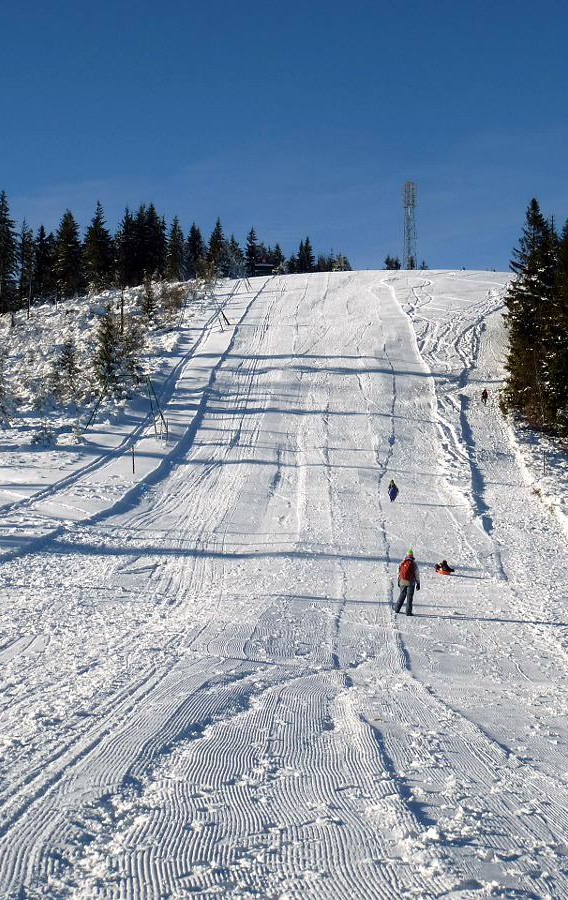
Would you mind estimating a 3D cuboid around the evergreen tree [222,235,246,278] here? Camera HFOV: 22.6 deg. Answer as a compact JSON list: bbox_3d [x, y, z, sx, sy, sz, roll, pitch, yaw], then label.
[{"bbox_3d":[-10.971,-42.774,315.000,5.320,10.200,5.320,0,-7,0],"label":"evergreen tree"}]

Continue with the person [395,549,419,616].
[{"bbox_3d":[3.346,3.619,38.500,0.620,1.750,0.450,-1,-8,11],"label":"person"}]

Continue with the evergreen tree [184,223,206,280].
[{"bbox_3d":[-18.929,-42.479,303.995,4.400,12.910,4.400,0,-10,0],"label":"evergreen tree"}]

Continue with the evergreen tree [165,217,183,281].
[{"bbox_3d":[-22.864,-41.896,296.784,4.100,14.350,4.100,0,-10,0],"label":"evergreen tree"}]

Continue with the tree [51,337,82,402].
[{"bbox_3d":[-21.092,-7.789,138.000,3.107,5.907,3.107,0,-7,0],"label":"tree"}]

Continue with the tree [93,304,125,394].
[{"bbox_3d":[-15.435,-8.883,125.000,2.810,7.940,2.810,0,-7,0],"label":"tree"}]

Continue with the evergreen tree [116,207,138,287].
[{"bbox_3d":[-26.427,-34.110,240.000,3.710,14.340,3.710,0,-7,0],"label":"evergreen tree"}]

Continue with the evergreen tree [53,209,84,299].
[{"bbox_3d":[-39.368,-35.886,260.000,5.854,15.274,5.854,0,-7,0],"label":"evergreen tree"}]

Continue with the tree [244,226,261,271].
[{"bbox_3d":[-7.307,-47.022,335.000,4.010,11.570,4.010,0,-7,0],"label":"tree"}]

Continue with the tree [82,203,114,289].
[{"bbox_3d":[-34.533,-38.067,265.000,5.966,15.546,5.966,0,-7,0],"label":"tree"}]

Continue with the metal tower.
[{"bbox_3d":[33.995,-60.000,385.000,3.790,26.650,3.790,0,-7,0],"label":"metal tower"}]

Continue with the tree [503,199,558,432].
[{"bbox_3d":[24.281,-13.642,140.000,5.520,22.660,5.520,0,-7,0],"label":"tree"}]

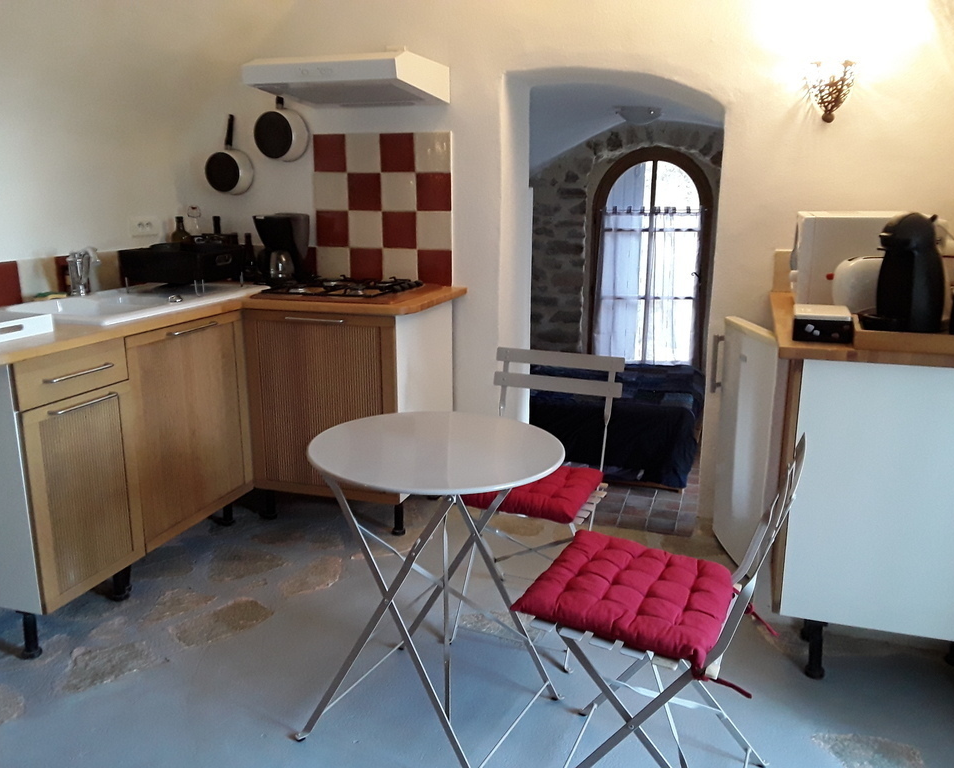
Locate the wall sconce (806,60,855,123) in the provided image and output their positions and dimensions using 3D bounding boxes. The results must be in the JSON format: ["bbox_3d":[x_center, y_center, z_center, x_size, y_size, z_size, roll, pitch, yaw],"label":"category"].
[{"bbox_3d":[1.200,-0.993,2.712,0.157,0.200,0.110,4,14,19],"label":"wall sconce"}]

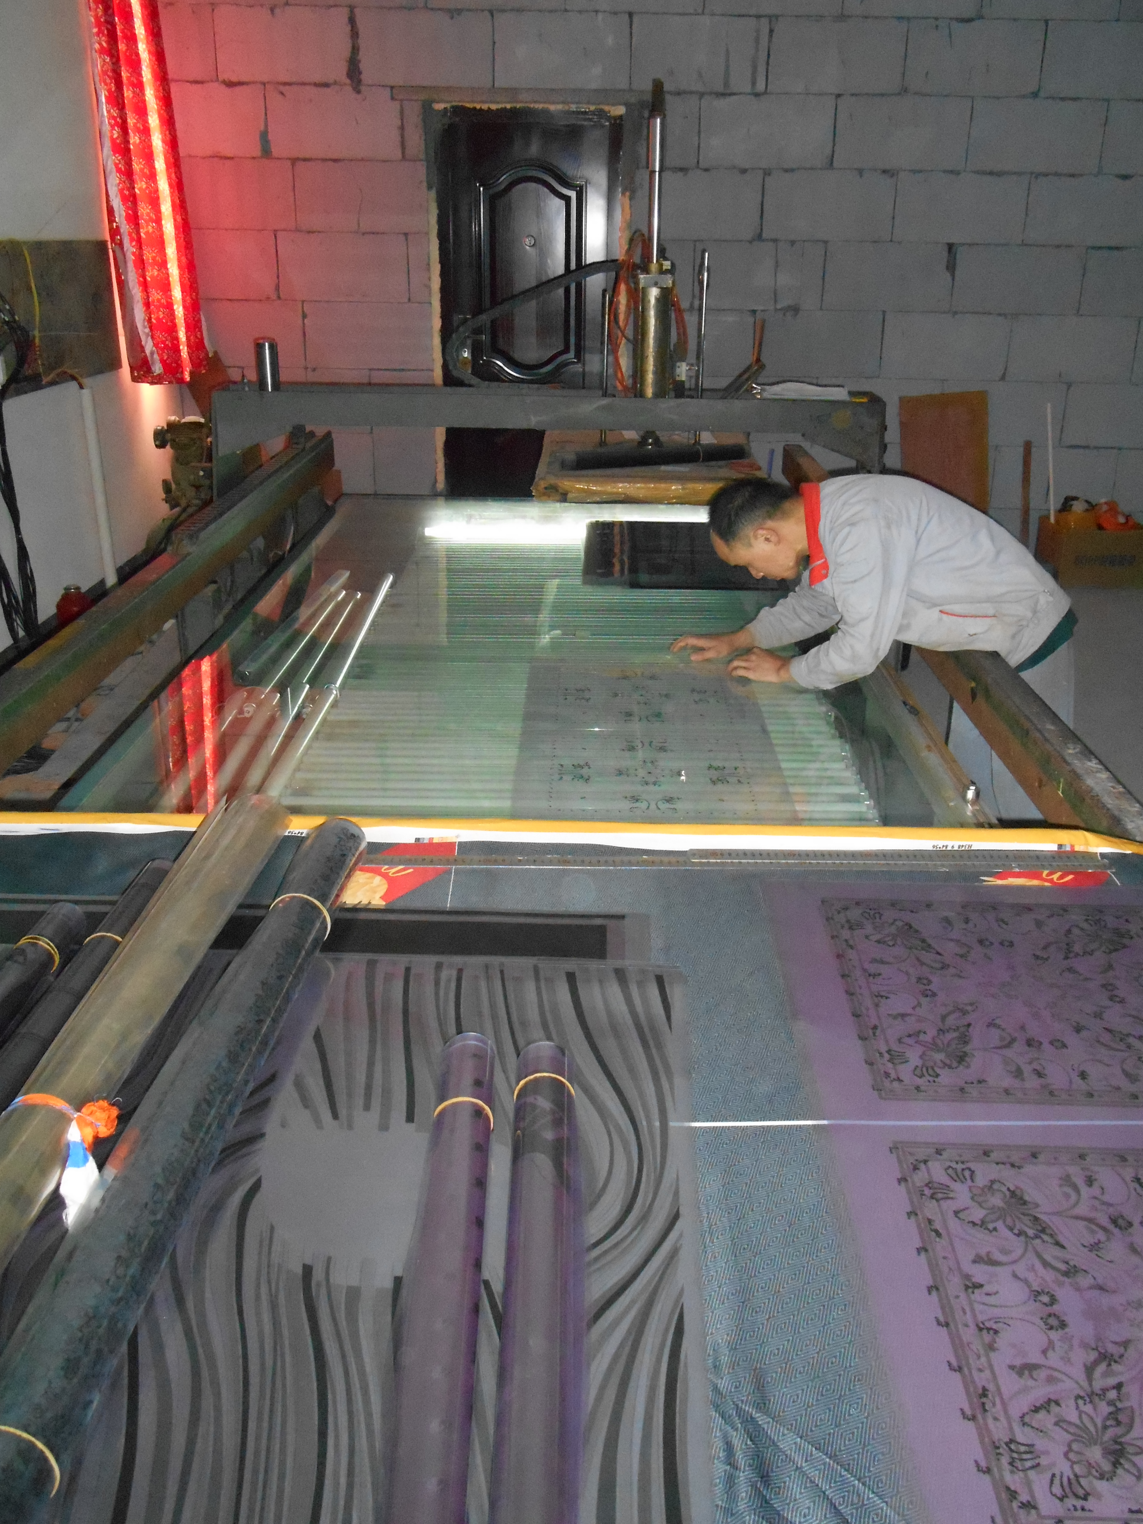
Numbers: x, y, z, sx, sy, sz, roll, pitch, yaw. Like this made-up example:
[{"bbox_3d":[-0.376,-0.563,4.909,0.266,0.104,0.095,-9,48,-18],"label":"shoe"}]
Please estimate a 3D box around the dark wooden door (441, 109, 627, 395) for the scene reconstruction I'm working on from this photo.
[{"bbox_3d":[-0.204,-1.974,6.498,0.850,2.050,0.090,1,21,0],"label":"dark wooden door"}]

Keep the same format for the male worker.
[{"bbox_3d":[0.600,-0.045,2.855,0.840,1.130,0.520,3,21,5],"label":"male worker"}]

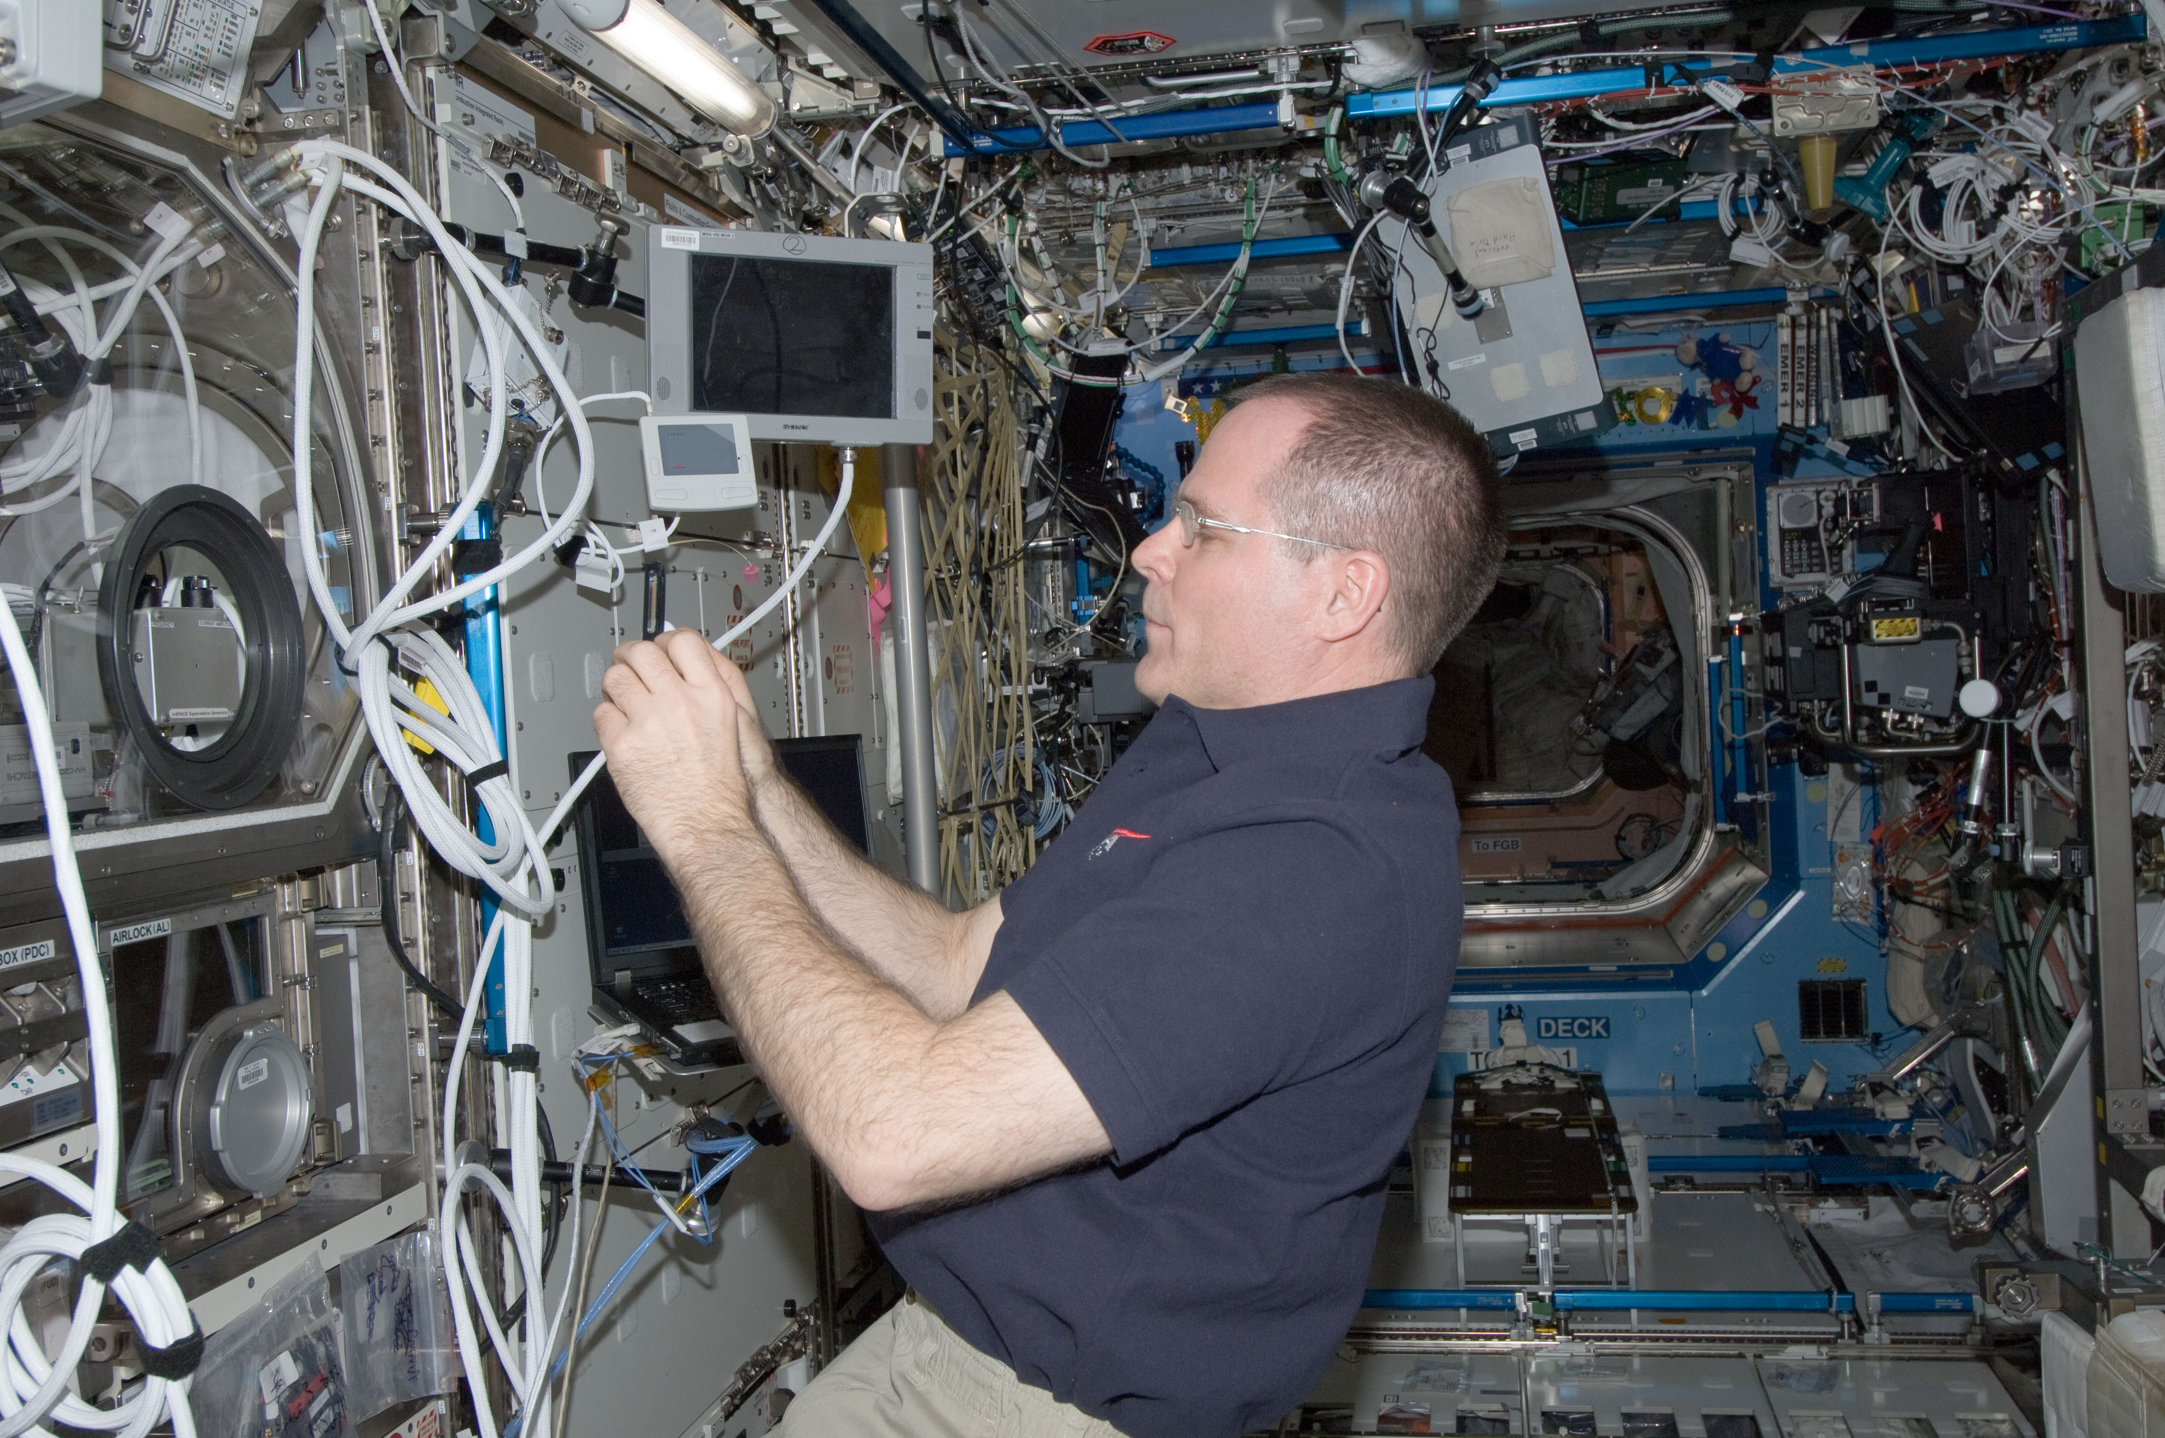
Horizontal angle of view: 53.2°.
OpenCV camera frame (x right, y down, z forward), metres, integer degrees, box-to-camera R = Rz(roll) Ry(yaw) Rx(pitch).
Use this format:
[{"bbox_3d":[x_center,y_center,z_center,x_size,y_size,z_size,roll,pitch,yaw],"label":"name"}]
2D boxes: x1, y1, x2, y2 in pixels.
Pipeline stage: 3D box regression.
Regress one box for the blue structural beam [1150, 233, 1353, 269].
[{"bbox_3d":[0.352,-0.891,4.124,0.465,0.031,0.027,-2,2,11],"label":"blue structural beam"}]

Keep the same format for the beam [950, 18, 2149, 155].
[{"bbox_3d":[0.591,-0.869,2.991,1.647,0.031,0.027,-2,2,11],"label":"beam"}]

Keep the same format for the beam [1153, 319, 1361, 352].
[{"bbox_3d":[0.428,-0.925,5.196,0.518,0.031,0.027,-2,2,11],"label":"beam"}]

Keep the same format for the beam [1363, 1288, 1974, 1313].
[{"bbox_3d":[1.030,1.091,4.054,1.225,0.031,0.027,-2,2,11],"label":"beam"}]

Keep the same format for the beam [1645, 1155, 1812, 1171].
[{"bbox_3d":[1.501,1.040,5.048,0.510,0.031,0.027,-2,2,11],"label":"beam"}]

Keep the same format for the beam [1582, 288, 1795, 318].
[{"bbox_3d":[1.402,-0.967,5.005,0.520,0.031,0.027,-2,2,11],"label":"beam"}]

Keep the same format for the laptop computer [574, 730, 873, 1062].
[{"bbox_3d":[-0.329,0.185,2.350,0.356,0.269,0.326,-4,11,-32],"label":"laptop computer"}]

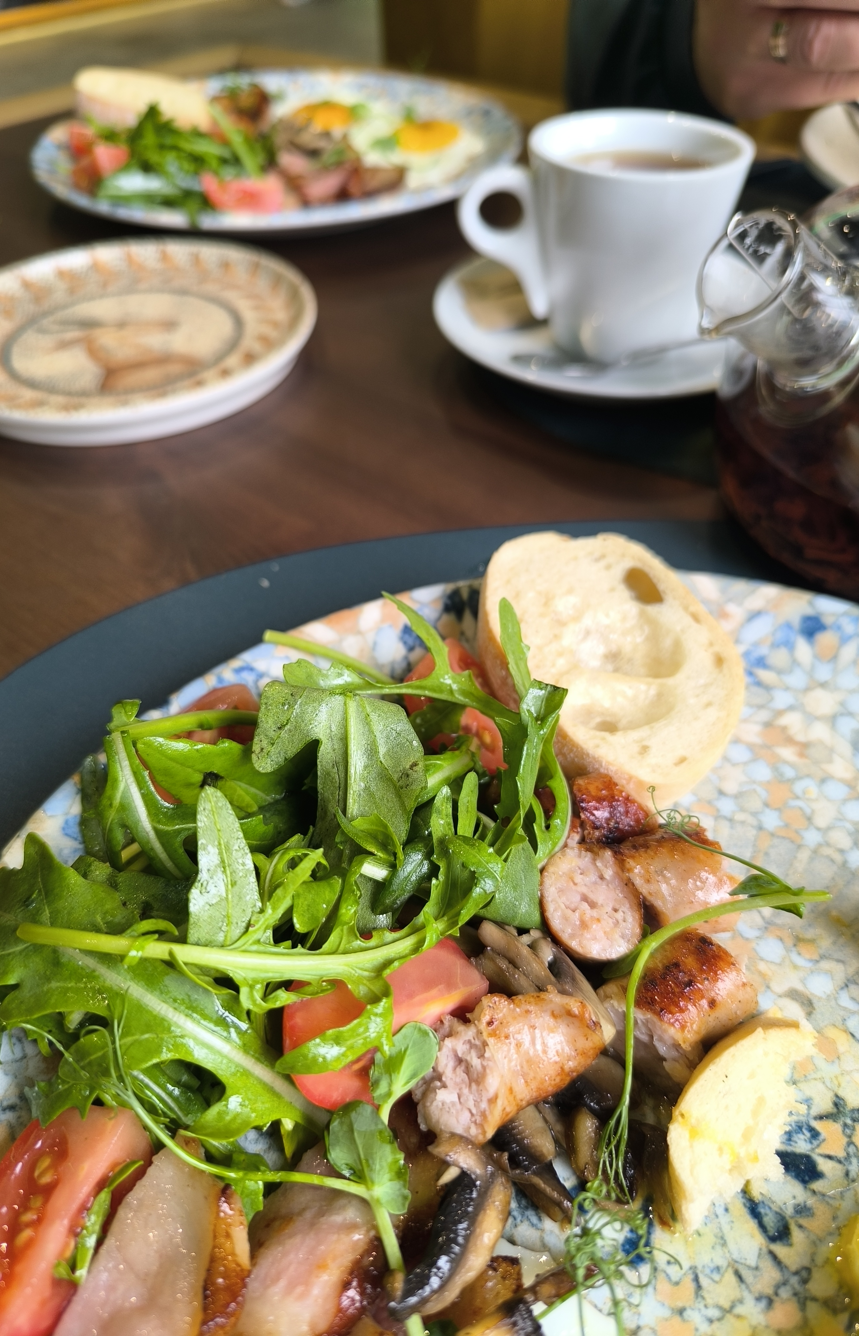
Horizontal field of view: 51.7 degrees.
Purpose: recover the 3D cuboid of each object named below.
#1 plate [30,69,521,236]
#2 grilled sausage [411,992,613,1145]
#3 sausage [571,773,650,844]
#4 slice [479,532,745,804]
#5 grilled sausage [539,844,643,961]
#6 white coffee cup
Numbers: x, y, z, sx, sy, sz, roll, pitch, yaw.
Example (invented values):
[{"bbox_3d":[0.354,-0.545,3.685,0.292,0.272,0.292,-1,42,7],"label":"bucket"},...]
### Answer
[{"bbox_3d":[-0.084,-0.304,0.526,0.285,0.025,0.285,0,47,0],"label":"plate"},{"bbox_3d":[0.014,0.069,0.153,0.033,0.021,0.021,-14,48,-12],"label":"grilled sausage"},{"bbox_3d":[0.041,0.032,0.195,0.026,0.020,0.020,20,50,19],"label":"sausage"},{"bbox_3d":[0.044,-0.002,0.219,0.052,0.017,0.076,-22,62,-12],"label":"slice"},{"bbox_3d":[0.033,0.048,0.179,0.021,0.022,0.024,14,48,14],"label":"grilled sausage"},{"bbox_3d":[0.065,-0.168,0.351,0.107,0.072,0.082,-1,47,0],"label":"white coffee cup"}]

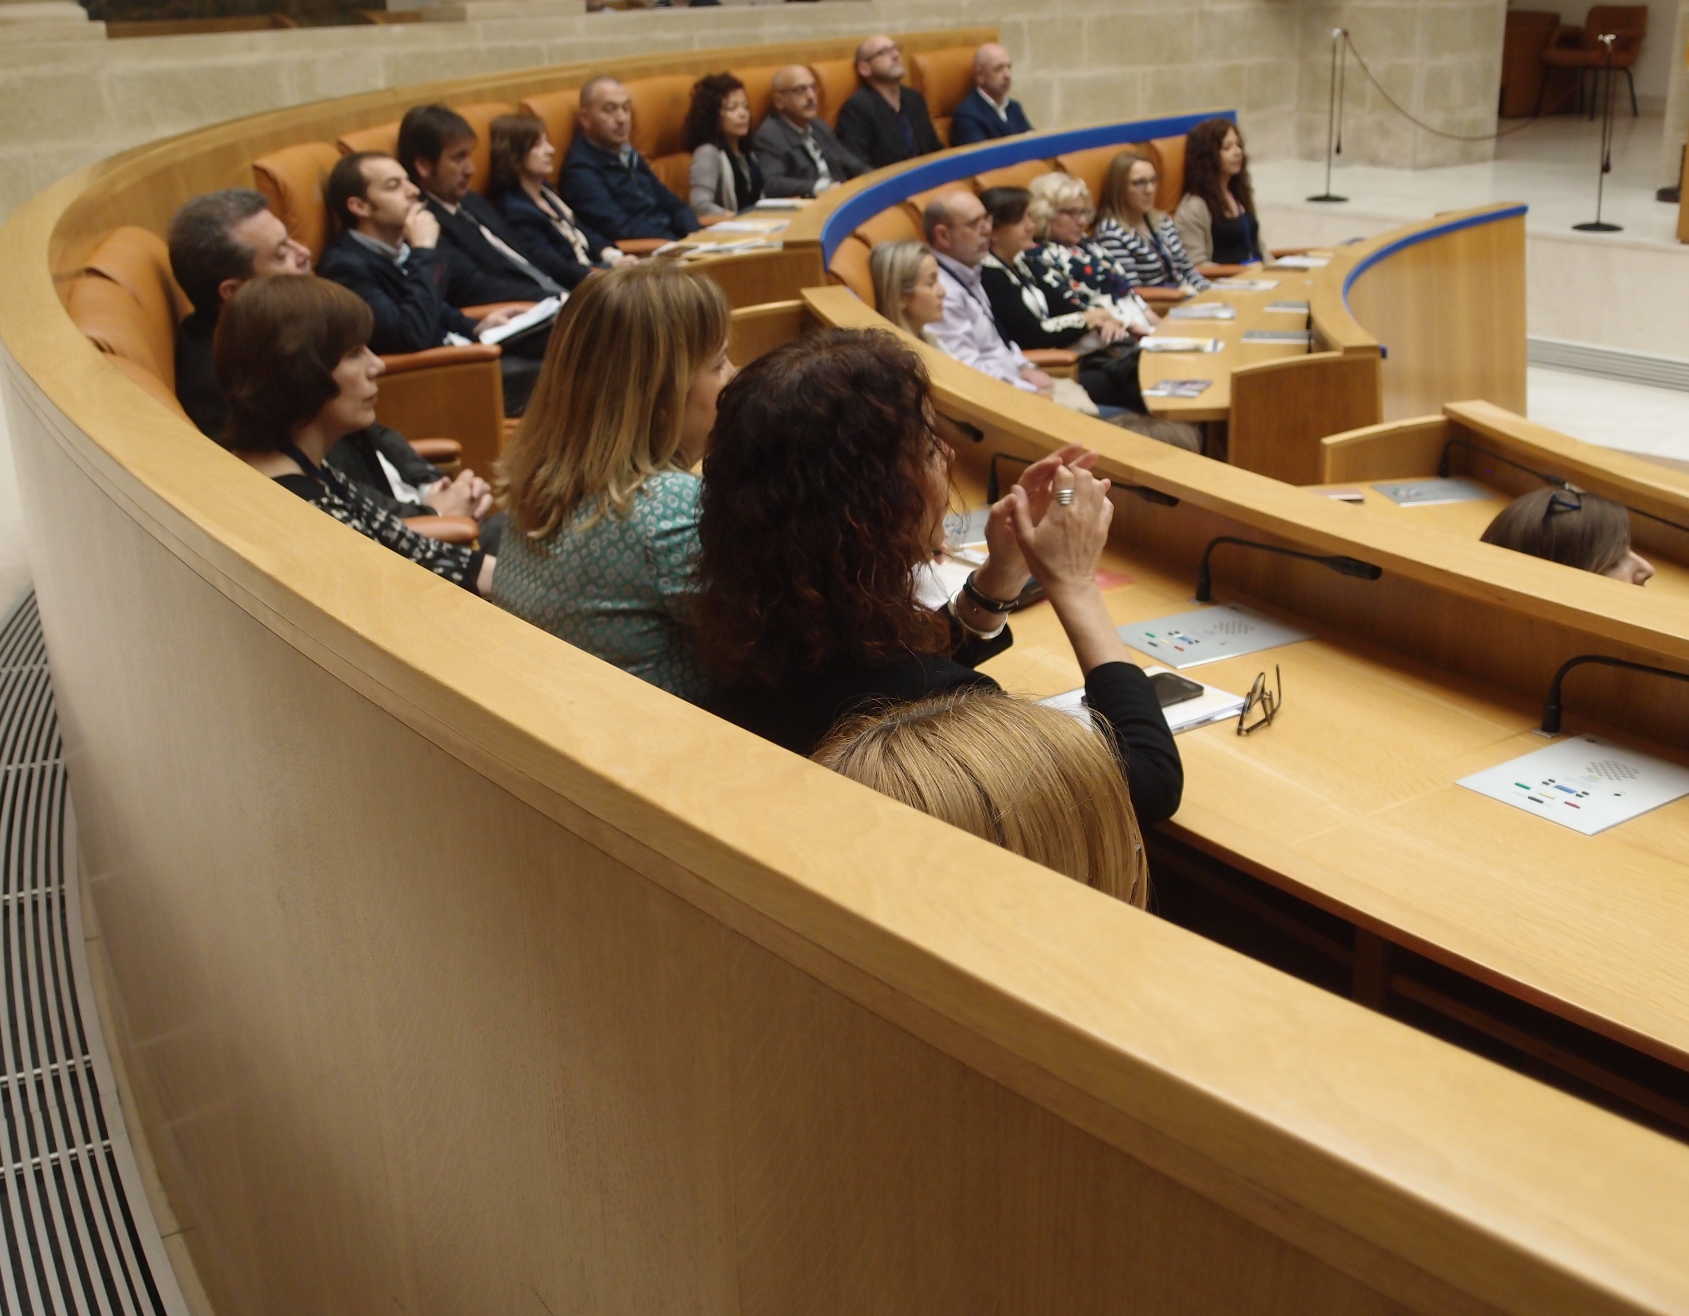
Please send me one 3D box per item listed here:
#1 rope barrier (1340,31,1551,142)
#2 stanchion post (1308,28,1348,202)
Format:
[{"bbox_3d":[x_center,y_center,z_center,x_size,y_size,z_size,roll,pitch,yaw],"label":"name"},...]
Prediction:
[{"bbox_3d":[3.339,-3.065,10.372,0.040,0.541,1.750,-17,25,-34],"label":"rope barrier"},{"bbox_3d":[2.829,-3.157,11.200,0.260,0.954,0.260,3,21,13],"label":"stanchion post"}]

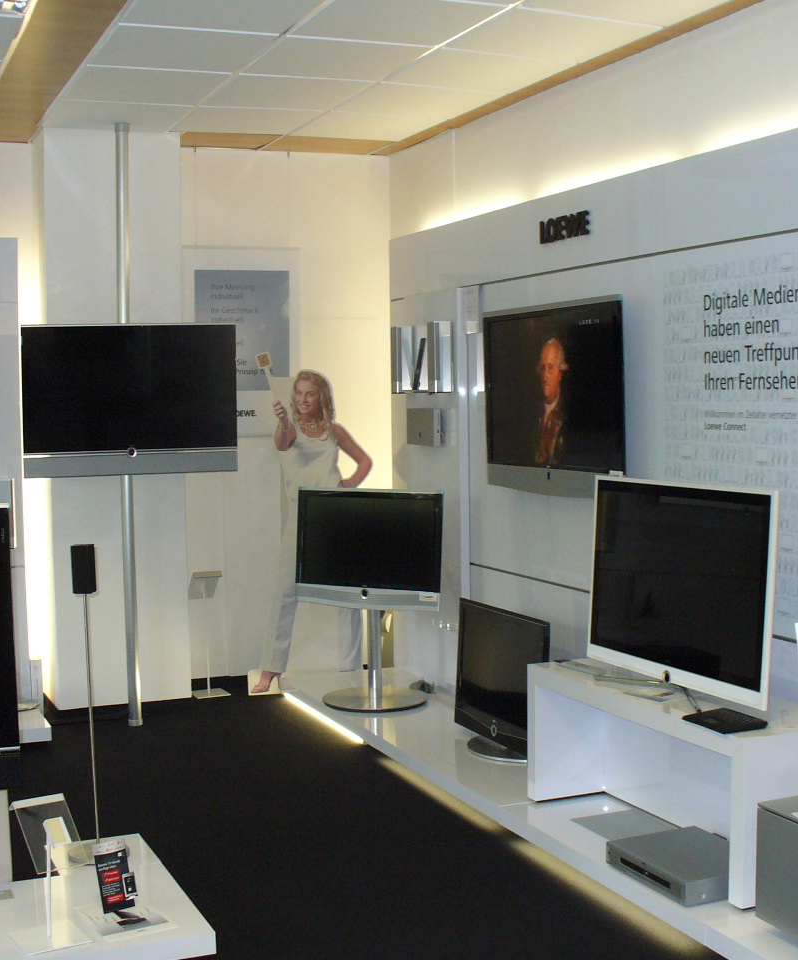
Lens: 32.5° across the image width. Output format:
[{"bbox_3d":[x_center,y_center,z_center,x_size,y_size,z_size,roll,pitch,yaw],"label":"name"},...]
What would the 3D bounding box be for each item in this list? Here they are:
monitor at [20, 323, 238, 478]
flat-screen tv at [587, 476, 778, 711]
[{"bbox_3d":[-1.229,-0.368,6.268,1.009,0.694,0.108,-2,4,-22],"label":"monitor"},{"bbox_3d":[0.860,0.325,4.167,0.246,0.649,0.955,-3,4,-25],"label":"flat-screen tv"}]

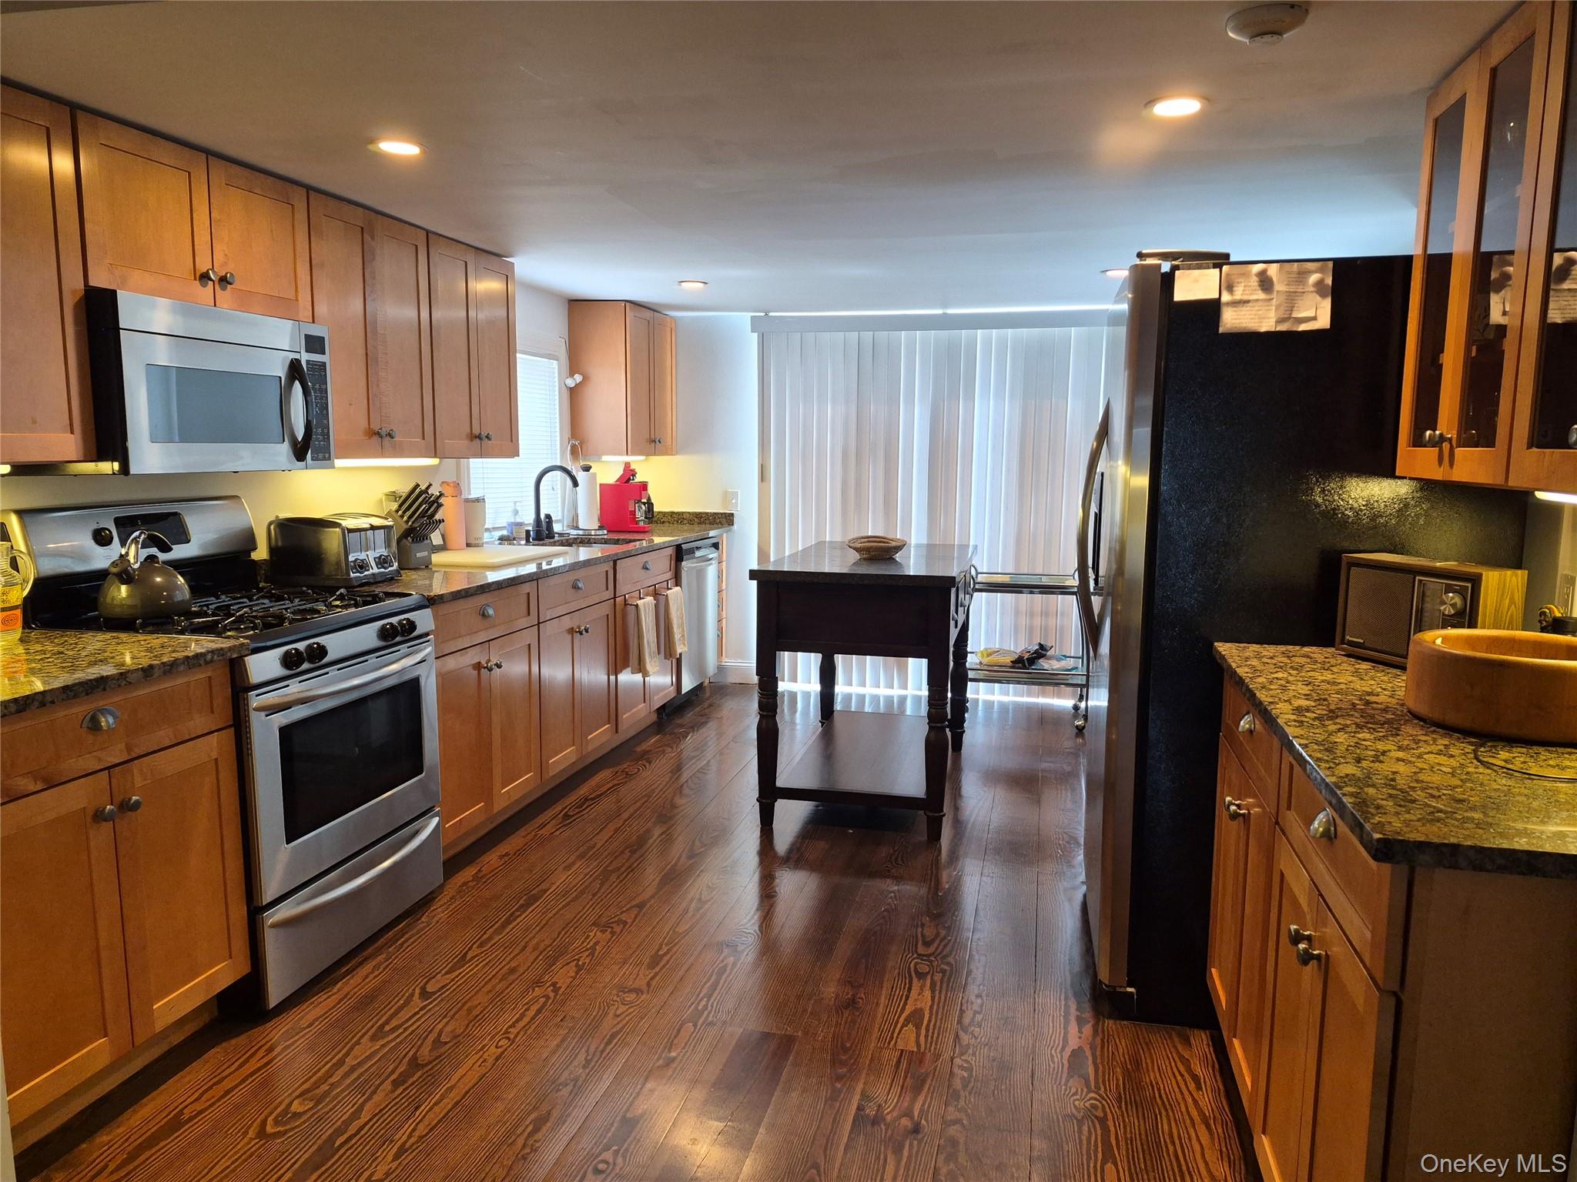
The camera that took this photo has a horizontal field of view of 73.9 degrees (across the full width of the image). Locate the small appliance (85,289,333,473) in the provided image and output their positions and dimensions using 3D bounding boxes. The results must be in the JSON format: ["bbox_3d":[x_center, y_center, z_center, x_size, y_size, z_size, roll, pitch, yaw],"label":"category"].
[{"bbox_3d":[-1.606,-0.528,2.786,0.390,0.420,0.740,2,8,14],"label":"small appliance"}]

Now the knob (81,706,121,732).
[{"bbox_3d":[-1.339,0.247,2.044,0.026,0.037,0.082,2,8,14],"label":"knob"}]

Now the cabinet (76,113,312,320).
[{"bbox_3d":[-1.625,-0.928,2.715,0.320,0.378,0.755,2,8,14],"label":"cabinet"}]

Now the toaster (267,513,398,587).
[{"bbox_3d":[-1.475,-0.138,3.438,0.285,0.205,0.270,1,8,9],"label":"toaster"}]

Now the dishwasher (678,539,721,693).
[{"bbox_3d":[-0.746,0.123,5.556,0.610,0.800,0.600,2,8,14],"label":"dishwasher"}]

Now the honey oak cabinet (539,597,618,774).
[{"bbox_3d":[-1.105,0.358,4.241,0.605,0.590,0.686,2,8,14],"label":"honey oak cabinet"}]

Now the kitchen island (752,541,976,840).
[{"bbox_3d":[0.354,0.330,4.269,0.717,0.944,1.265,2,7,13],"label":"kitchen island"}]

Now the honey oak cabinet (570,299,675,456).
[{"bbox_3d":[-0.881,-1.122,5.675,0.320,0.770,0.707,2,8,14],"label":"honey oak cabinet"}]

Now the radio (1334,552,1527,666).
[{"bbox_3d":[1.308,0.047,2.150,0.120,0.209,0.330,-2,8,-18],"label":"radio"}]

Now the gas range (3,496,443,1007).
[{"bbox_3d":[-1.443,0.366,2.891,0.680,1.200,0.757,2,8,14],"label":"gas range"}]

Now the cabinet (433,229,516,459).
[{"bbox_3d":[-1.323,-0.900,3.996,0.325,0.770,0.602,2,8,14],"label":"cabinet"}]

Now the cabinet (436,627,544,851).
[{"bbox_3d":[-1.273,0.445,3.580,0.605,0.590,0.680,2,8,14],"label":"cabinet"}]

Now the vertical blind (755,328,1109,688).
[{"bbox_3d":[0.804,-0.416,5.743,1.990,2.000,0.090,2,8,14],"label":"vertical blind"}]

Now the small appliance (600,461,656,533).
[{"bbox_3d":[-0.885,-0.521,5.843,0.285,0.385,0.130,2,8,14],"label":"small appliance"}]

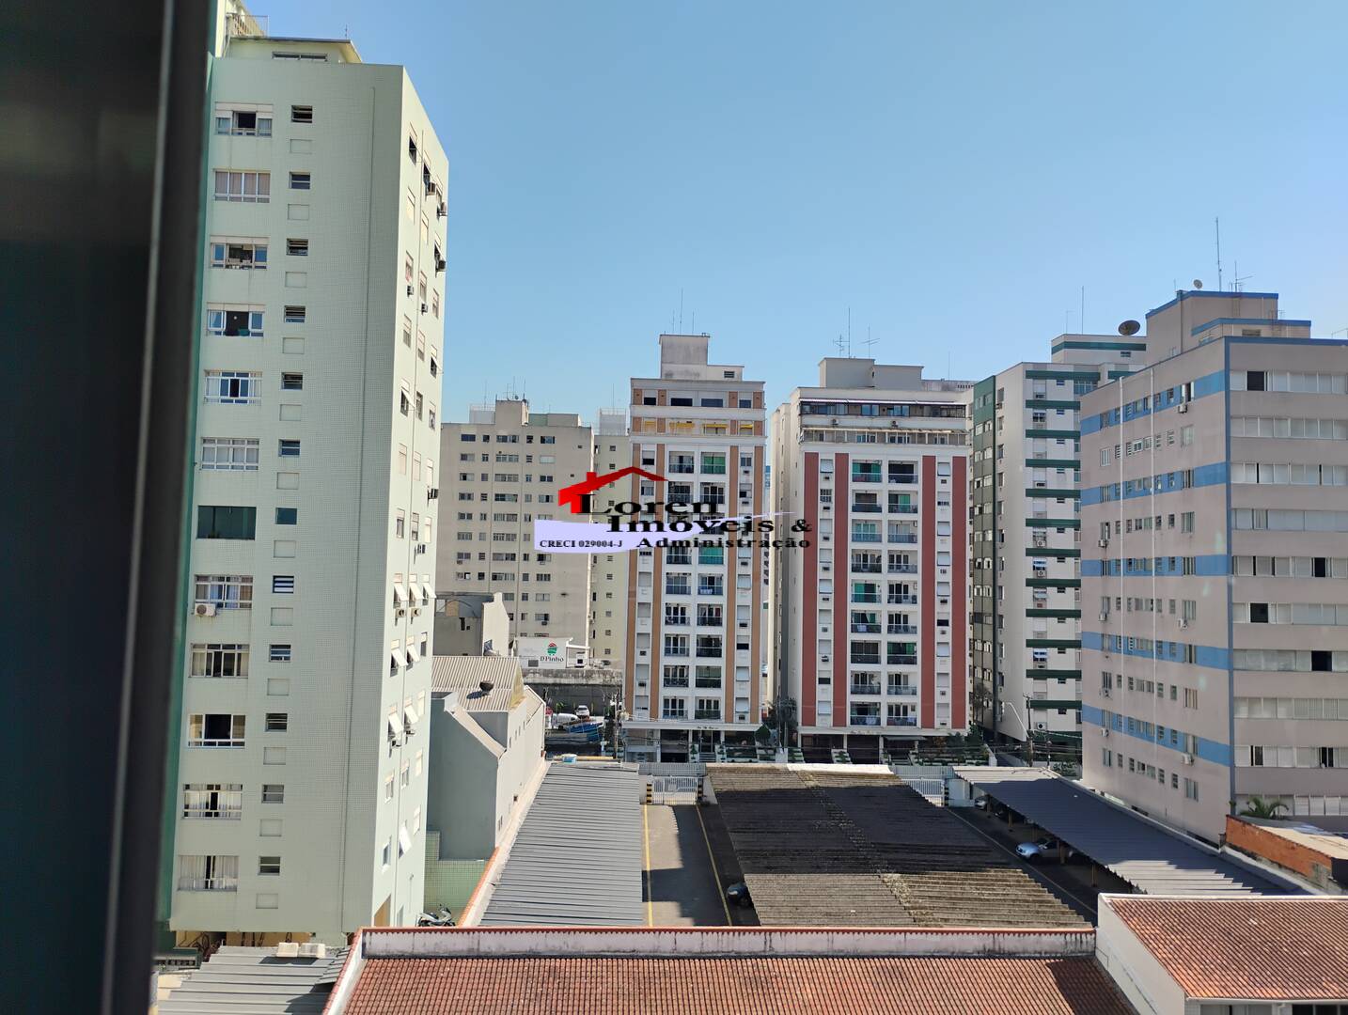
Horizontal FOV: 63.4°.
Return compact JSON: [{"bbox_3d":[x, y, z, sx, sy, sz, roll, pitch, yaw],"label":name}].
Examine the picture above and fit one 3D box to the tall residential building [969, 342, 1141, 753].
[{"bbox_3d":[41.614,4.347,112.589,18.500,40.900,22.000,1,-4,-2],"label":"tall residential building"}]

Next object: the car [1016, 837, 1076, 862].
[{"bbox_3d":[22.983,20.775,66.597,4.000,1.450,1.680,1,-4,-2],"label":"car"}]

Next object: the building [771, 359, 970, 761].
[{"bbox_3d":[19.575,4.929,112.109,18.110,39.810,18.200,1,-4,-2],"label":"building"}]

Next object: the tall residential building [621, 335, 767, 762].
[{"bbox_3d":[1.688,3.689,110.668,13.230,41.380,17.800,1,-4,-2],"label":"tall residential building"}]

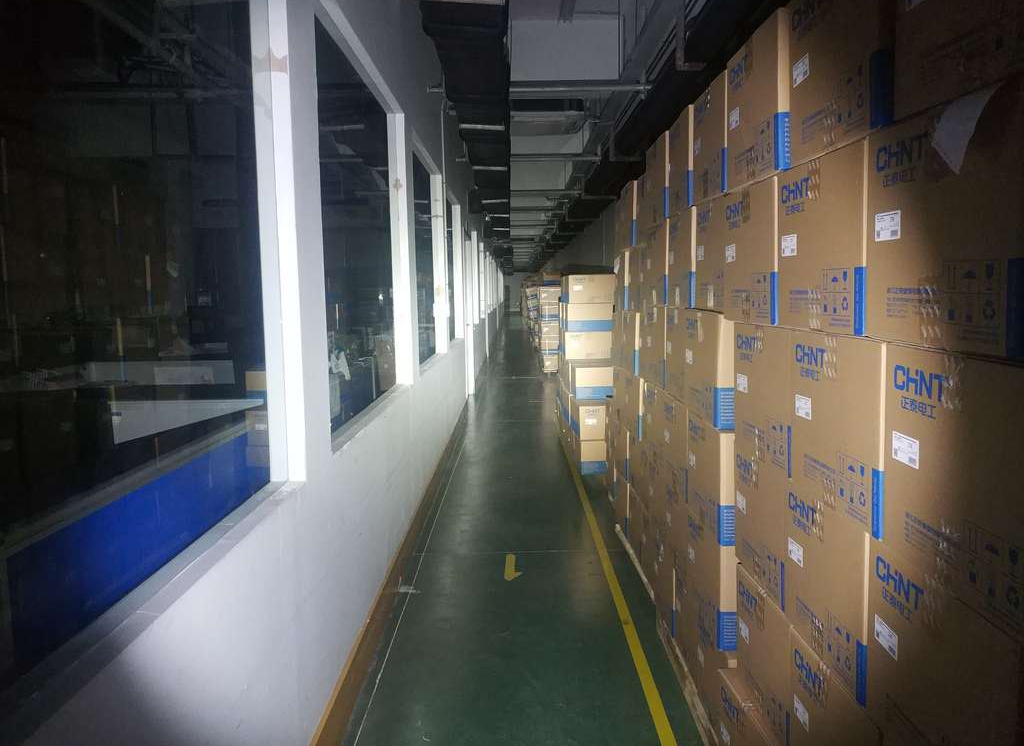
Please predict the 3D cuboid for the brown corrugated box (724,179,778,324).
[{"bbox_3d":[0.858,-0.321,2.544,0.455,0.352,0.549,-1,5,0],"label":"brown corrugated box"}]

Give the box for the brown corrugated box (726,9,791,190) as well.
[{"bbox_3d":[0.813,-0.635,2.284,0.480,0.337,0.494,-1,5,0],"label":"brown corrugated box"}]

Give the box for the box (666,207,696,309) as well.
[{"bbox_3d":[0.821,-0.395,3.297,0.480,0.323,0.504,-1,5,0],"label":"box"}]

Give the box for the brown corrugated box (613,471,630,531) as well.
[{"bbox_3d":[0.848,0.698,5.248,0.480,0.290,0.500,-1,5,0],"label":"brown corrugated box"}]

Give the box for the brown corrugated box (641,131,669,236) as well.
[{"bbox_3d":[0.857,-0.837,4.136,0.455,0.352,0.549,-1,5,0],"label":"brown corrugated box"}]

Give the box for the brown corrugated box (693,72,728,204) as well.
[{"bbox_3d":[0.846,-0.725,3.011,0.455,0.347,0.549,-1,5,0],"label":"brown corrugated box"}]

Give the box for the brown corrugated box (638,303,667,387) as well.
[{"bbox_3d":[0.867,-0.126,4.222,0.455,0.348,0.549,-1,5,0],"label":"brown corrugated box"}]

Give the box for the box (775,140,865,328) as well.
[{"bbox_3d":[0.820,-0.250,1.816,0.480,0.328,0.506,-1,5,0],"label":"box"}]

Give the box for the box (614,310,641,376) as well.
[{"bbox_3d":[0.837,-0.158,4.769,0.480,0.306,0.500,-1,5,0],"label":"box"}]

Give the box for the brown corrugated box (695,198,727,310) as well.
[{"bbox_3d":[0.859,-0.380,3.094,0.455,0.352,0.549,-1,5,0],"label":"brown corrugated box"}]

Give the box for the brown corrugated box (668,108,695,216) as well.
[{"bbox_3d":[0.817,-0.727,3.305,0.480,0.318,0.485,-1,5,0],"label":"brown corrugated box"}]

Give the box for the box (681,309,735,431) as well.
[{"bbox_3d":[0.870,-0.029,3.199,0.455,0.352,0.549,-1,5,0],"label":"box"}]

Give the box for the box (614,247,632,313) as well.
[{"bbox_3d":[0.831,-0.509,5.178,0.480,0.301,0.500,-1,5,0],"label":"box"}]

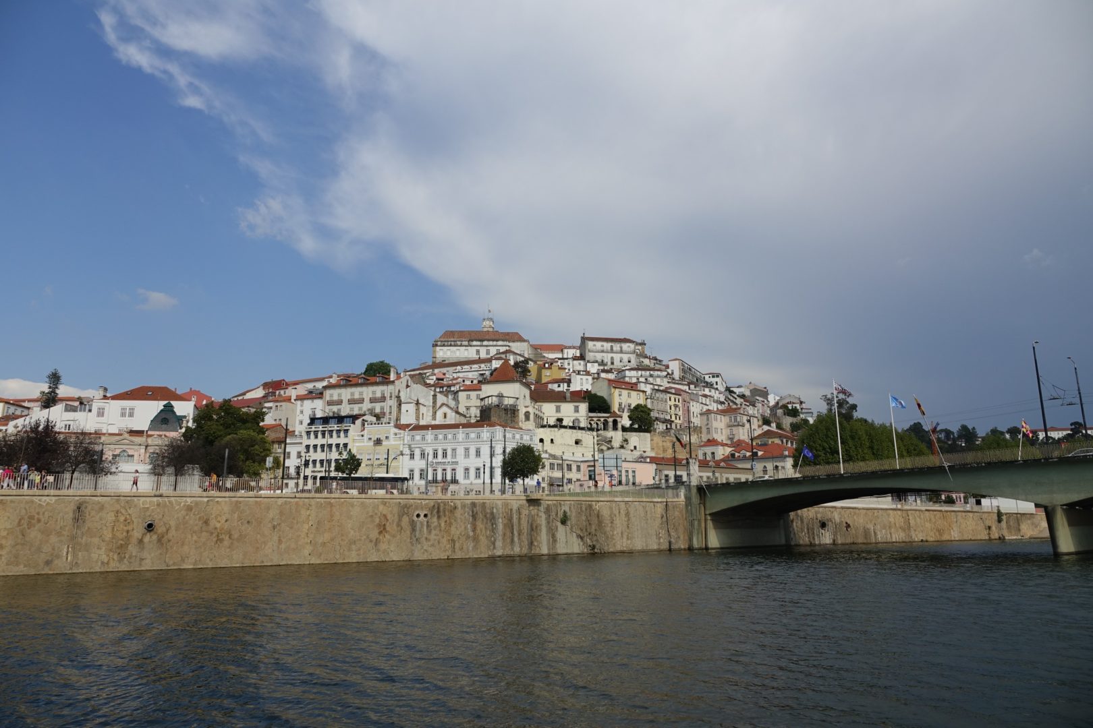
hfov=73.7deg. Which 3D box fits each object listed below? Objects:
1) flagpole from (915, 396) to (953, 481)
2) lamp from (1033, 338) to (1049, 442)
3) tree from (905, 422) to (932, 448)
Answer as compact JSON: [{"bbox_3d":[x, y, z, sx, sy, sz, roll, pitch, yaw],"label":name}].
[{"bbox_3d":[33.512,6.463,63.056,0.400,8.749,0.400,-25,10,17],"label":"flagpole"},{"bbox_3d":[43.453,3.076,63.604,0.400,10.650,2.500,-12,-16,43],"label":"lamp"},{"bbox_3d":[214.356,41.857,420.000,15.500,16.500,15.000,-6,-13,26],"label":"tree"}]

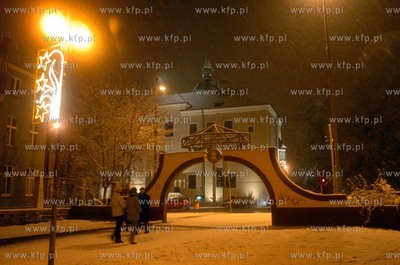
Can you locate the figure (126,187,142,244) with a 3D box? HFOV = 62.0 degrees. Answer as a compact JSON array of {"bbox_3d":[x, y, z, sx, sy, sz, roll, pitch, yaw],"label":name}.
[{"bbox_3d":[-2.029,2.617,10.545,0.510,1.700,0.380,-5,-11,30],"label":"figure"}]

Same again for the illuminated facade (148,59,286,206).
[{"bbox_3d":[2.126,-0.447,44.908,16.500,19.150,13.000,-3,-10,18],"label":"illuminated facade"}]

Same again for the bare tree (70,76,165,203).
[{"bbox_3d":[-5.233,0.727,21.173,5.600,8.960,5.200,0,-10,0],"label":"bare tree"}]

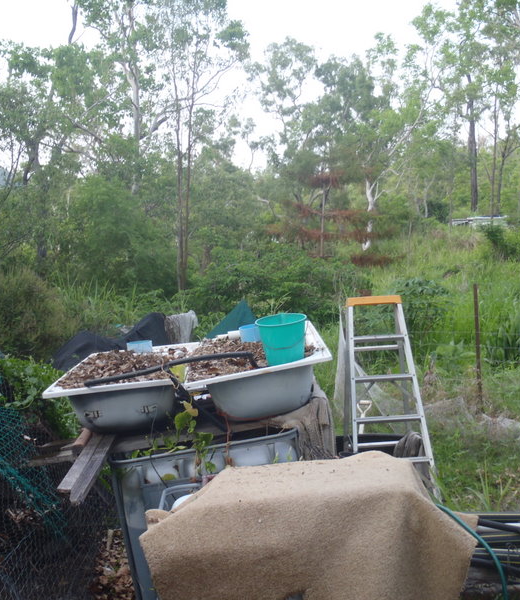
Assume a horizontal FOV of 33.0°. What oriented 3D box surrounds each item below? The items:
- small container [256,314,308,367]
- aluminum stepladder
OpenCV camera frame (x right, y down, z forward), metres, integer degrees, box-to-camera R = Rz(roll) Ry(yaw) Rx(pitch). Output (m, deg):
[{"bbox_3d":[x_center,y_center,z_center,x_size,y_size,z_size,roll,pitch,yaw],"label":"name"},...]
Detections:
[{"bbox_3d":[0.127,0.223,4.600,0.272,0.245,0.272,-6,10,0],"label":"small container"},{"bbox_3d":[0.842,0.648,5.950,0.550,1.370,0.870,-3,3,-3],"label":"aluminum stepladder"}]

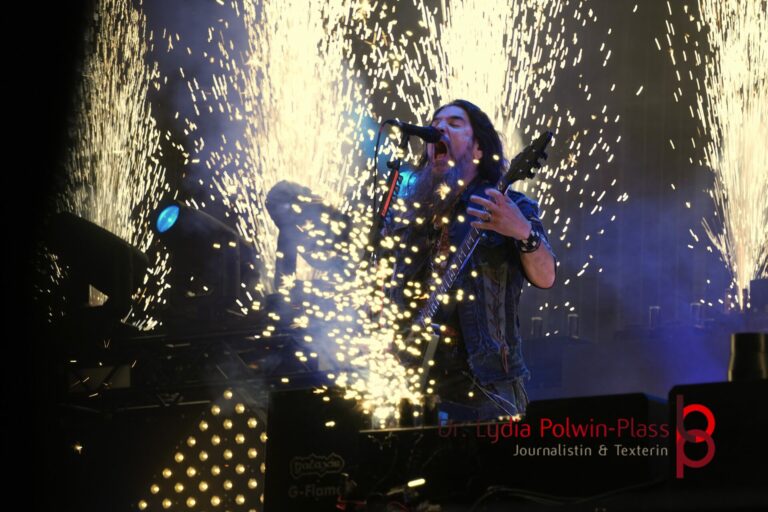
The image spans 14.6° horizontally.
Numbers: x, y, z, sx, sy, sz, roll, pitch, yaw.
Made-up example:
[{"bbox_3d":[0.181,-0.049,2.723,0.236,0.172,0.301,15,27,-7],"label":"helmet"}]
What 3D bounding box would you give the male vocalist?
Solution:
[{"bbox_3d":[0.263,0.364,9.085,0.460,1.680,0.620,4,-6,-44],"label":"male vocalist"}]

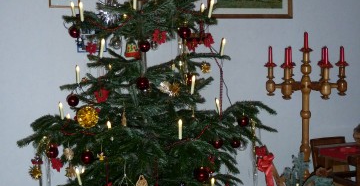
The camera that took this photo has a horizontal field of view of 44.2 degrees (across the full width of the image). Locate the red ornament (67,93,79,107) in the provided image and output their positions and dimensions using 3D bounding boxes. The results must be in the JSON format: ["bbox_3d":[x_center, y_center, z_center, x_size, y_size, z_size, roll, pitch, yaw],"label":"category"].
[{"bbox_3d":[-0.550,0.040,2.290,0.060,0.066,0.060,-2,3,-15],"label":"red ornament"}]

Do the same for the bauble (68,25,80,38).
[{"bbox_3d":[-0.561,-0.326,2.360,0.060,0.066,0.060,-2,3,-15],"label":"bauble"}]

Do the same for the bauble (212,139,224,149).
[{"bbox_3d":[0.206,0.276,2.380,0.061,0.064,0.061,-1,4,5],"label":"bauble"}]

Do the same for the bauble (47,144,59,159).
[{"bbox_3d":[-0.651,0.303,2.270,0.061,0.064,0.061,-3,4,-16],"label":"bauble"}]

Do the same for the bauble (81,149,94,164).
[{"bbox_3d":[-0.455,0.316,2.180,0.061,0.064,0.061,-2,4,-12],"label":"bauble"}]

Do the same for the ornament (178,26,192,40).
[{"bbox_3d":[0.019,-0.280,2.060,0.060,0.066,0.060,-2,3,-15],"label":"ornament"}]

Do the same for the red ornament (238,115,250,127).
[{"bbox_3d":[0.348,0.153,2.430,0.060,0.064,0.060,-1,3,8],"label":"red ornament"}]

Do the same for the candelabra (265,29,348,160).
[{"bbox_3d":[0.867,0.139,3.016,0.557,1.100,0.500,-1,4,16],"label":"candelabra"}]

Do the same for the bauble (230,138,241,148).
[{"bbox_3d":[0.338,0.301,2.700,0.060,0.064,0.060,-1,3,7],"label":"bauble"}]

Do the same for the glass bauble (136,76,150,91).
[{"bbox_3d":[-0.178,-0.048,2.130,0.061,0.065,0.061,-2,3,-5],"label":"glass bauble"}]

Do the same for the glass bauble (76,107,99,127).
[{"bbox_3d":[-0.434,0.111,2.080,0.102,0.103,0.100,-2,3,-12],"label":"glass bauble"}]

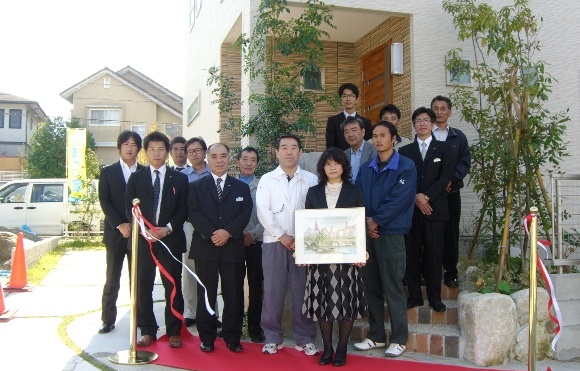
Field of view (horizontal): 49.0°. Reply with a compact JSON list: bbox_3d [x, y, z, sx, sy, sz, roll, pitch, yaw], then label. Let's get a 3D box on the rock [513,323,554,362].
[{"bbox_3d":[1.927,1.248,5.060,0.300,0.290,0.270,1,0,6],"label":"rock"}]

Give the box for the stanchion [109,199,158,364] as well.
[{"bbox_3d":[-1.104,0.665,4.530,0.350,1.130,0.350,0,-3,0],"label":"stanchion"}]

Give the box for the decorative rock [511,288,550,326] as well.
[{"bbox_3d":[1.813,0.916,4.800,0.300,0.290,0.300,0,-3,6],"label":"decorative rock"}]

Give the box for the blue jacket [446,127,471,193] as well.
[{"bbox_3d":[1.370,-0.243,5.720,0.500,0.600,0.300,0,-3,11],"label":"blue jacket"}]

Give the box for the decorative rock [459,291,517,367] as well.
[{"bbox_3d":[1.542,1.116,4.970,0.410,0.550,0.380,1,0,6],"label":"decorative rock"}]

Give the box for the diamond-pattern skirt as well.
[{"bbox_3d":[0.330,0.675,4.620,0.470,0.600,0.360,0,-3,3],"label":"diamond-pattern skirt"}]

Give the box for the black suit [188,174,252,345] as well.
[{"bbox_3d":[-0.567,0.603,5.190,0.530,1.400,0.340,1,0,-5],"label":"black suit"}]

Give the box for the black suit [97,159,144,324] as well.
[{"bbox_3d":[-1.502,0.526,5.780,0.470,1.480,0.330,1,0,-17],"label":"black suit"}]

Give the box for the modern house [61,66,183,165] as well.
[{"bbox_3d":[-7.300,-1.600,34.100,7.300,8.300,8.000,0,-3,0],"label":"modern house"}]

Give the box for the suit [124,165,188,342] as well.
[{"bbox_3d":[-1.097,0.548,5.250,0.530,1.420,0.340,1,0,-10],"label":"suit"}]

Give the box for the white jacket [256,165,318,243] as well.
[{"bbox_3d":[-0.004,0.144,4.970,0.510,0.610,0.310,0,-3,-2],"label":"white jacket"}]

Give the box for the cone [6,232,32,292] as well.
[{"bbox_3d":[-3.341,0.931,7.850,0.370,0.700,0.370,1,0,-17],"label":"cone"}]

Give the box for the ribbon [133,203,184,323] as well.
[{"bbox_3d":[-0.937,0.561,4.520,0.360,0.820,0.160,0,-3,0],"label":"ribbon"}]

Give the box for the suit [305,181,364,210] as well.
[{"bbox_3d":[0.327,0.240,4.630,0.450,0.550,0.280,0,-3,2],"label":"suit"}]

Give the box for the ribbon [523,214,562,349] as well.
[{"bbox_3d":[1.721,0.661,4.340,0.280,0.930,0.170,1,0,6],"label":"ribbon"}]

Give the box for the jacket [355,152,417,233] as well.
[{"bbox_3d":[0.739,0.054,4.900,0.470,0.640,0.320,0,-3,16],"label":"jacket"}]

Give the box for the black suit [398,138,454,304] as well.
[{"bbox_3d":[1.175,0.316,5.520,0.500,1.460,0.340,1,0,14],"label":"black suit"}]

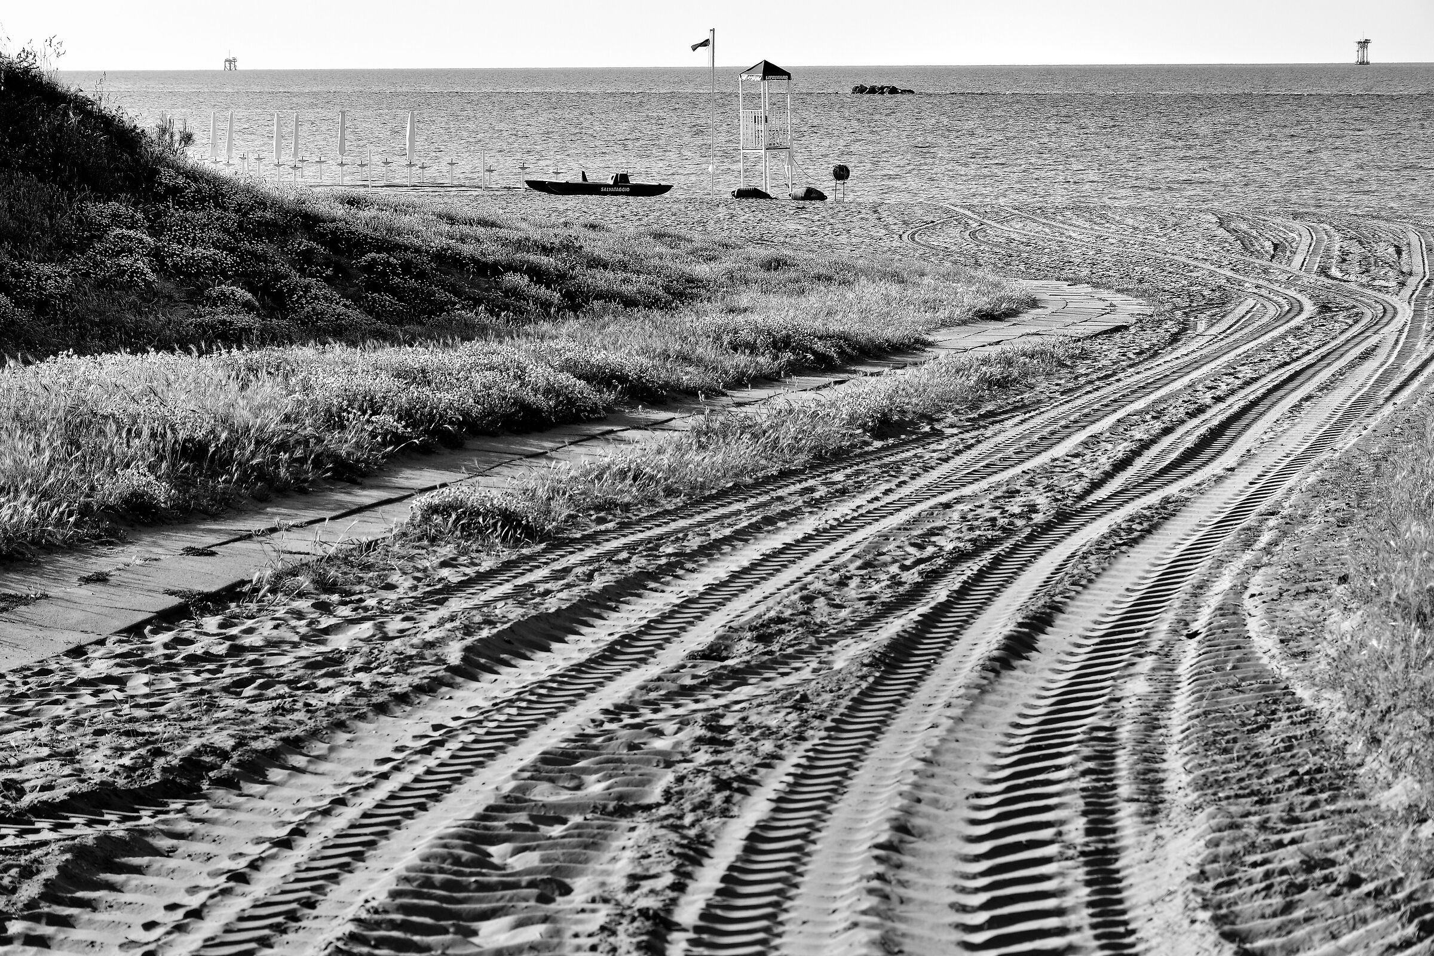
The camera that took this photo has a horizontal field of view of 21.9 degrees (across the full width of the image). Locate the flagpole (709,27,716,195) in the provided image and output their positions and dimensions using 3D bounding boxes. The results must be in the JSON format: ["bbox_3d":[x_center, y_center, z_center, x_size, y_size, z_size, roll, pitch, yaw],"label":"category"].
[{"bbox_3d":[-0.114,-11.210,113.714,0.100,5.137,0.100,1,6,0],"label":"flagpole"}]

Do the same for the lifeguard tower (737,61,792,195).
[{"bbox_3d":[1.523,-10.872,114.771,1.150,4.115,1.150,-6,8,-41],"label":"lifeguard tower"}]

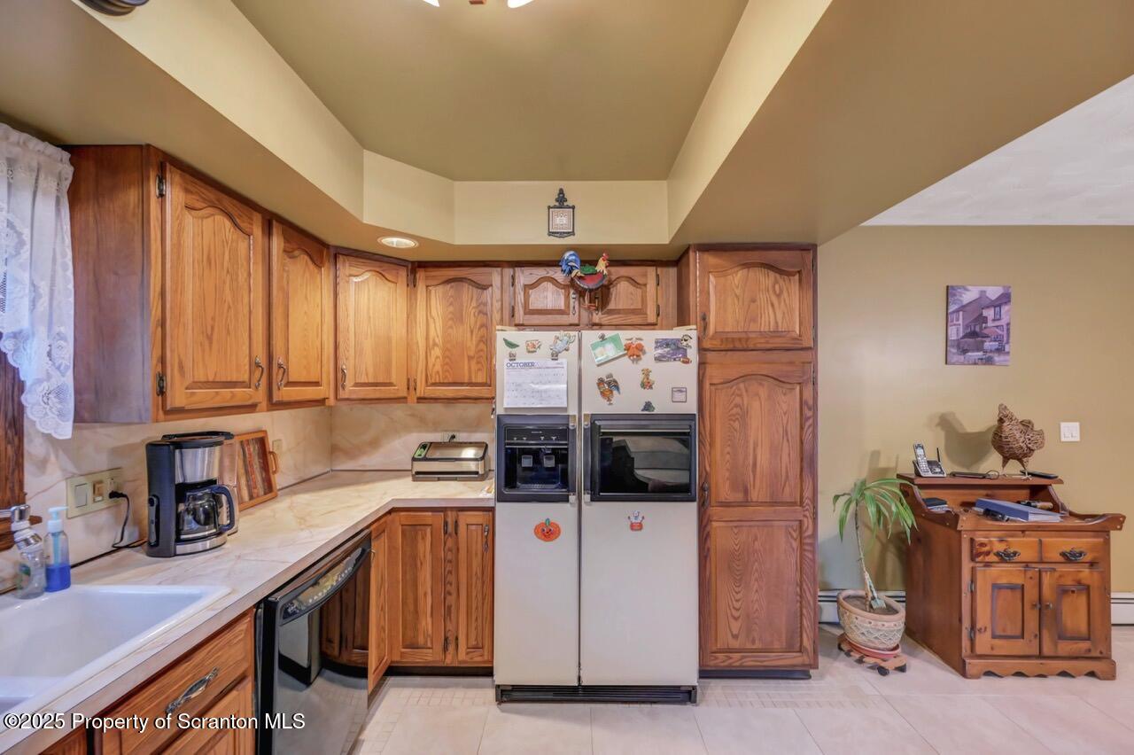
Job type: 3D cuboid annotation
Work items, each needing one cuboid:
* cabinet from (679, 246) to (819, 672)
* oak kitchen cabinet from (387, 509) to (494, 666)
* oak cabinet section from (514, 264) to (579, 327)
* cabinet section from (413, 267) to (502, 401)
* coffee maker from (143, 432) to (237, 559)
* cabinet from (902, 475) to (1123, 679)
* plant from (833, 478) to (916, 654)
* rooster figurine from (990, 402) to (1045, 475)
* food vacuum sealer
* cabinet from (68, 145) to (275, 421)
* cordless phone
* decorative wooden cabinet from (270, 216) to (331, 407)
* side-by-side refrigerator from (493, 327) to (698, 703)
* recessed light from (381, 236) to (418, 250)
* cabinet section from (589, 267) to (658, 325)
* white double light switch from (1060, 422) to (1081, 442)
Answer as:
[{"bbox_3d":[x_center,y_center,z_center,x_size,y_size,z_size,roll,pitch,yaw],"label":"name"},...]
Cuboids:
[{"bbox_3d":[0.895,0.416,2.422,0.616,2.107,0.635,0,0,0],"label":"cabinet"},{"bbox_3d":[-0.610,1.021,2.428,0.526,0.798,0.615,0,0,0],"label":"oak kitchen cabinet"},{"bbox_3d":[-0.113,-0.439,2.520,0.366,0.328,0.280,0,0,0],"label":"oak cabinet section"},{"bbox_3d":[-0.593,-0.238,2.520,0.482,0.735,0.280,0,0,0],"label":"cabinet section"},{"bbox_3d":[-1.268,0.387,1.510,0.245,0.377,0.200,0,0,0],"label":"coffee maker"},{"bbox_3d":[2.357,1.040,2.402,0.825,0.950,0.430,0,0,1],"label":"cabinet"},{"bbox_3d":[1.660,0.985,2.380,0.400,0.900,0.400,0,0,1],"label":"plant"},{"bbox_3d":[2.575,0.357,2.515,0.320,0.420,0.180,0,0,-21],"label":"rooster figurine"},{"bbox_3d":[-0.660,0.481,2.560,0.410,0.187,0.210,0,0,0],"label":"food vacuum sealer"},{"bbox_3d":[-1.304,-0.259,1.466,0.313,0.757,0.527,0,0,0],"label":"cabinet"},{"bbox_3d":[2.158,0.485,2.635,0.145,0.190,0.100,0,0,0],"label":"cordless phone"},{"bbox_3d":[-1.282,-0.236,1.878,0.330,0.760,0.430,0,0,1],"label":"decorative wooden cabinet"},{"bbox_3d":[0.140,0.652,2.315,0.910,1.735,0.730,0,0,1],"label":"side-by-side refrigerator"},{"bbox_3d":[-0.774,-0.622,2.016,0.182,0.030,0.182,0,0,1],"label":"recessed light"},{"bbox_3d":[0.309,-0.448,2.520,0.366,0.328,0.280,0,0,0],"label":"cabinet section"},{"bbox_3d":[3.130,0.339,2.740,0.117,0.116,0.012,0,0,1],"label":"white double light switch"}]

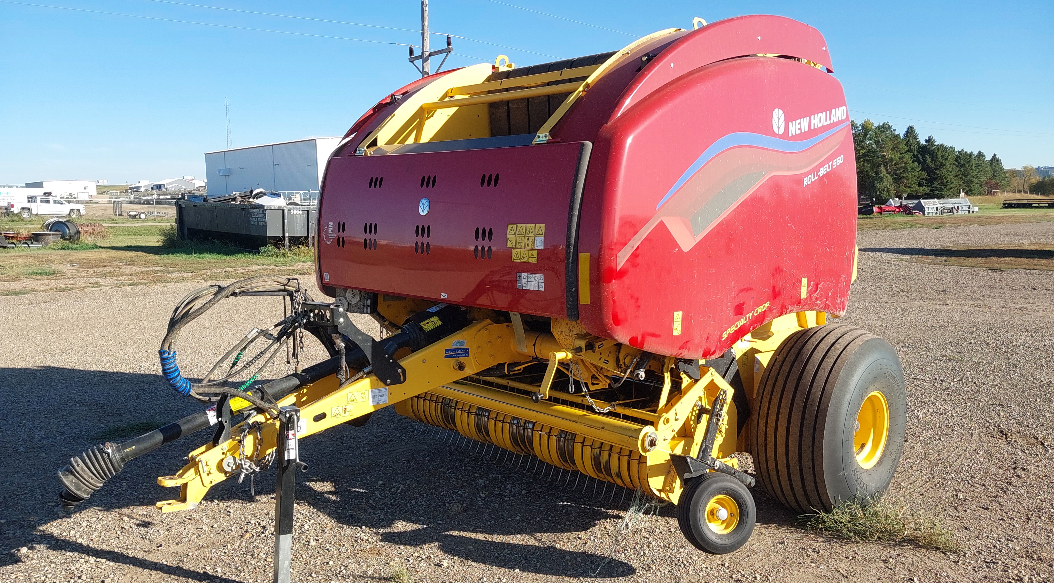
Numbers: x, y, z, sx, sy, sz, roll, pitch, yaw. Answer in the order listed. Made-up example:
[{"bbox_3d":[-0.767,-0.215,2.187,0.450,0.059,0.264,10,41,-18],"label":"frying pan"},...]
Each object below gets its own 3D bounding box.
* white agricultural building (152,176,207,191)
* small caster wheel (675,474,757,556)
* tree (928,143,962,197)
[{"bbox_3d":[-178.155,-54.898,420.000,22.000,6.600,28.000,-2,7,-14],"label":"white agricultural building"},{"bbox_3d":[0.881,1.026,3.810,0.370,0.370,0.150,-3,8,-20],"label":"small caster wheel"},{"bbox_3d":[81.330,-23.478,160.000,6.300,10.800,6.300,4,8,27],"label":"tree"}]

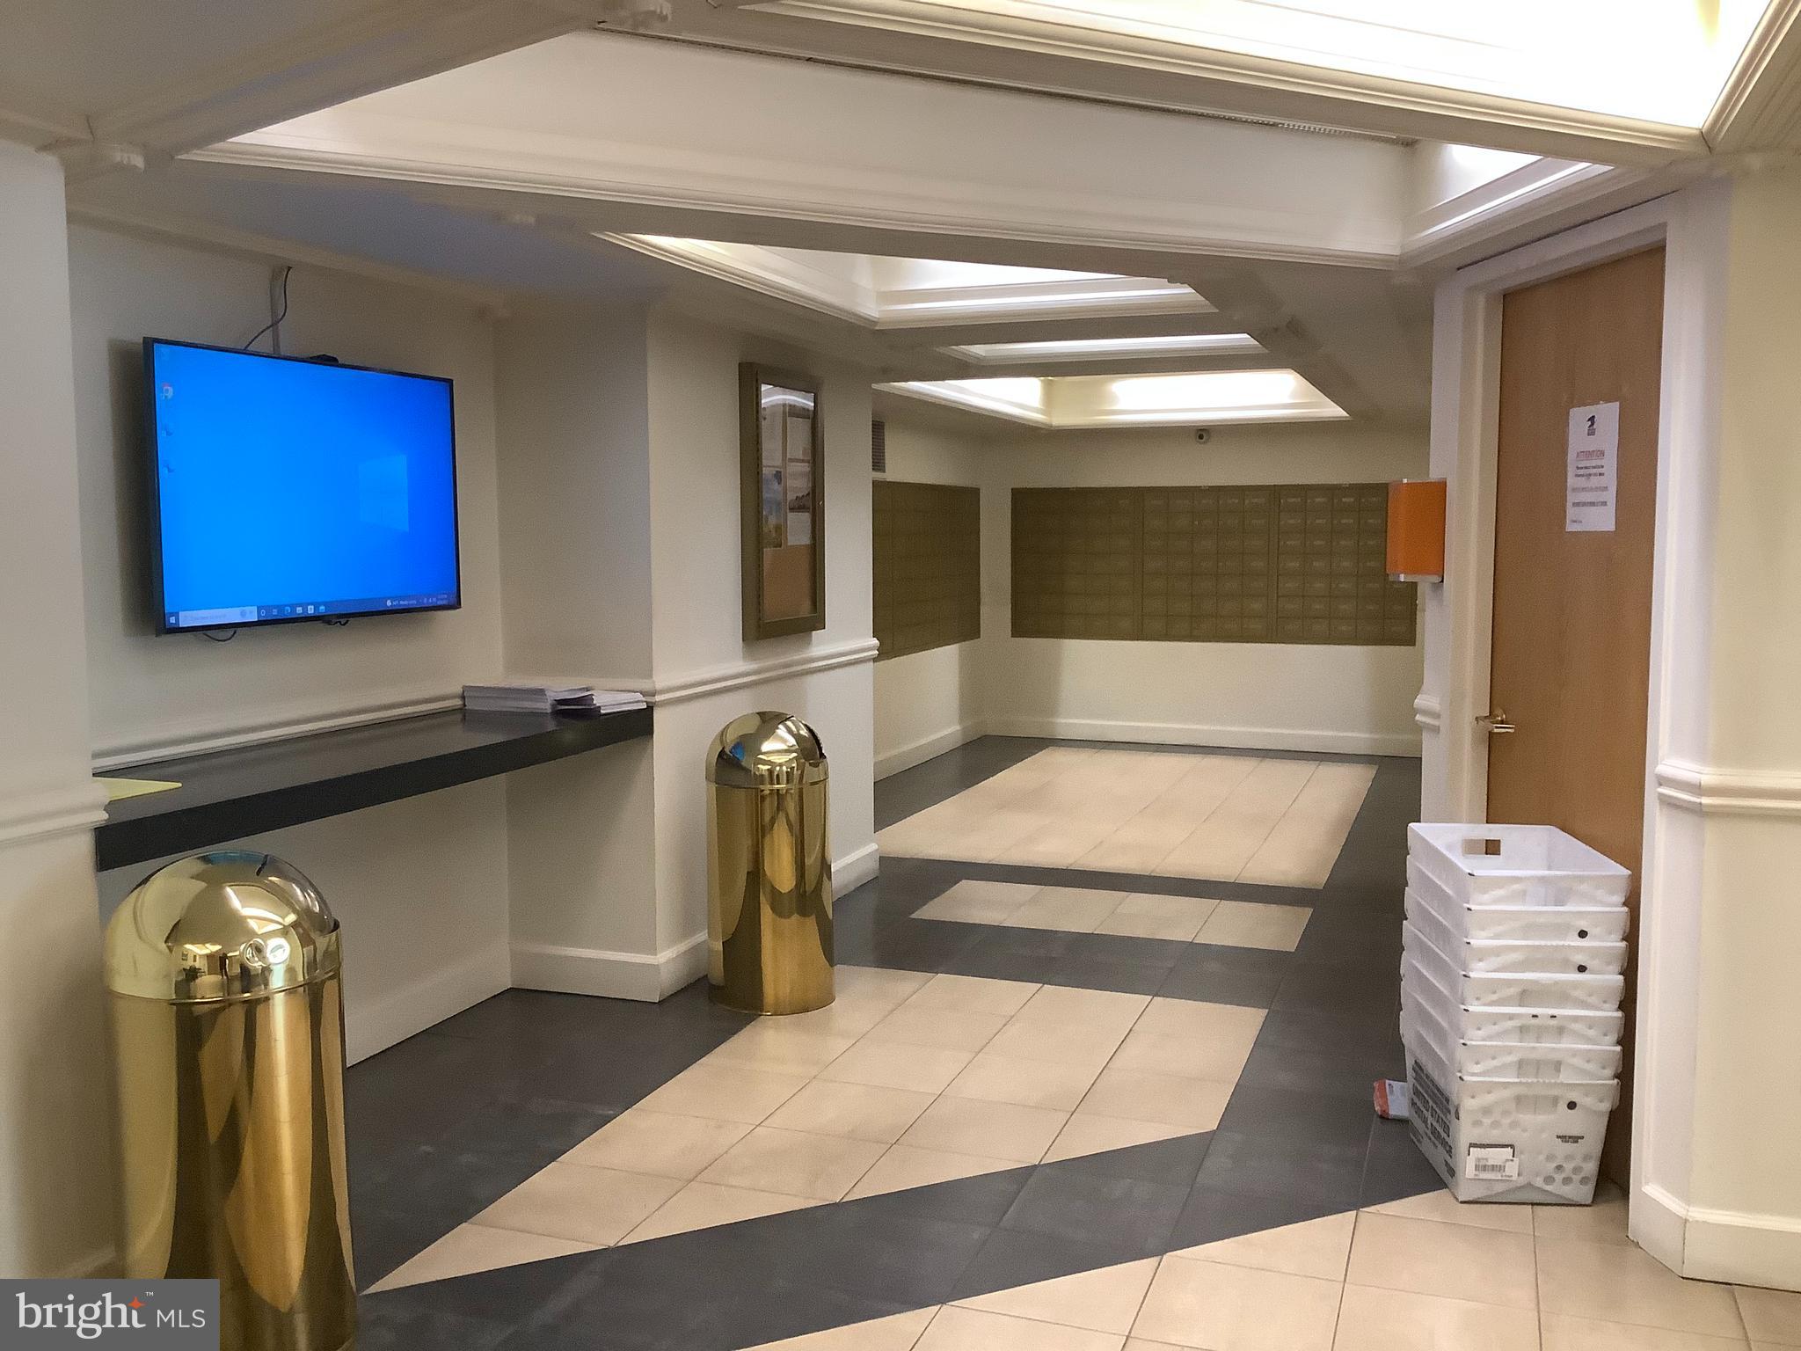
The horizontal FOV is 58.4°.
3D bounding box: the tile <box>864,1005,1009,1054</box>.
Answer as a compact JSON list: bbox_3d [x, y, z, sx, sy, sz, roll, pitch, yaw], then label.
[{"bbox_3d":[0.115,1.040,4.729,0.355,0.010,0.354,2,6,20],"label":"tile"}]

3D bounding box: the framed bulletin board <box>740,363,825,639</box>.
[{"bbox_3d":[-0.404,-0.597,5.667,0.063,0.914,0.595,2,6,20],"label":"framed bulletin board"}]

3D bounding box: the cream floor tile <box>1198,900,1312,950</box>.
[{"bbox_3d":[1.284,0.905,5.827,0.343,0.010,0.651,2,6,20],"label":"cream floor tile"}]

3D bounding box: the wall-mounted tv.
[{"bbox_3d":[-1.462,-0.462,4.063,0.055,0.645,1.120,2,5,19],"label":"wall-mounted tv"}]

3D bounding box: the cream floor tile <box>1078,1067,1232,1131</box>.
[{"bbox_3d":[0.647,1.066,4.054,0.340,0.010,0.342,2,6,20],"label":"cream floor tile"}]

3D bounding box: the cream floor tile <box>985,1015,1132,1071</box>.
[{"bbox_3d":[0.450,1.052,4.610,0.355,0.010,0.354,2,6,20],"label":"cream floor tile"}]

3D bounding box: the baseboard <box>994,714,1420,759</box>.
[{"bbox_3d":[1.994,0.418,10.743,3.000,0.125,0.020,2,6,20],"label":"baseboard"}]

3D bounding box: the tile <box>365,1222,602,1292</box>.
[{"bbox_3d":[-0.797,1.160,3.132,0.343,0.010,0.342,2,6,20],"label":"tile"}]

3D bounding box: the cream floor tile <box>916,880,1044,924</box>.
[{"bbox_3d":[0.309,0.866,6.180,0.340,0.010,0.683,2,6,20],"label":"cream floor tile"}]

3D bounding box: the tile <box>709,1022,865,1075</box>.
[{"bbox_3d":[-0.336,1.055,4.494,0.350,0.010,0.350,2,6,20],"label":"tile"}]

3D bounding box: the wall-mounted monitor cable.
[{"bbox_3d":[-1.524,-0.886,3.889,0.040,0.225,0.165,2,6,19],"label":"wall-mounted monitor cable"}]

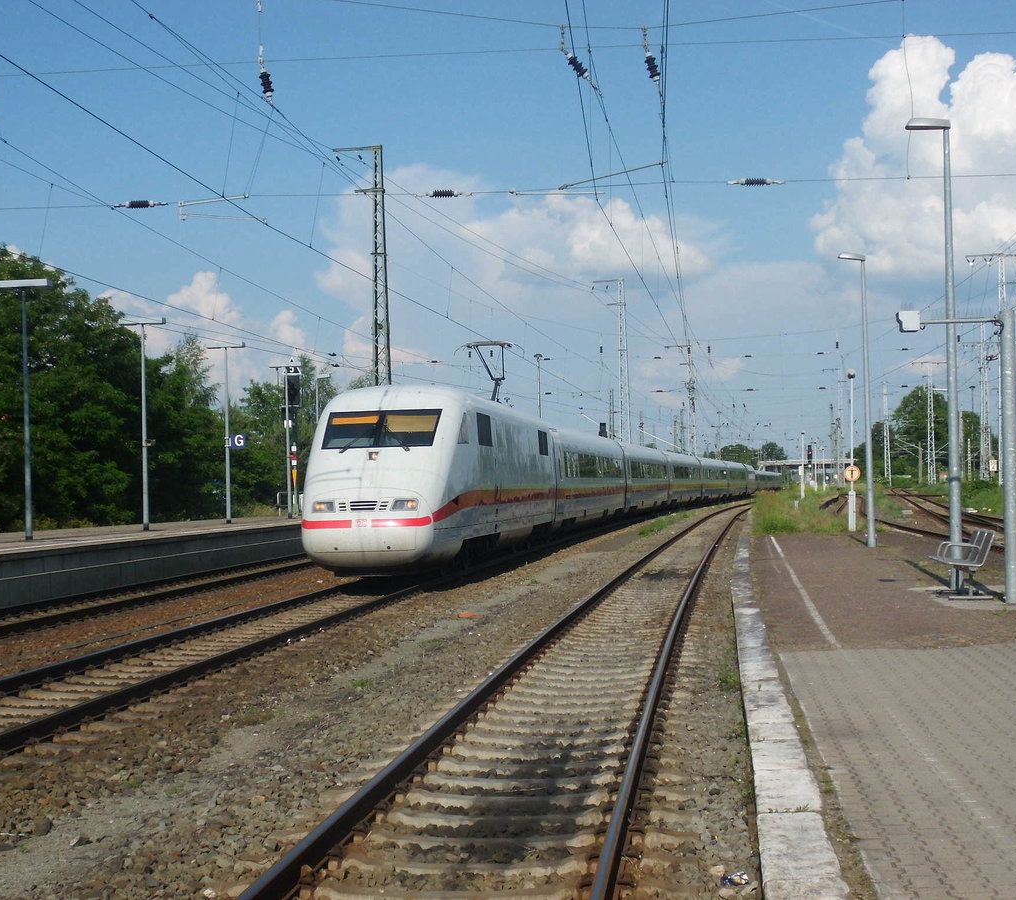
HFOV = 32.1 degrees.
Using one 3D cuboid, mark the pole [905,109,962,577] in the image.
[{"bbox_3d":[5.541,-1.253,22.958,0.590,6.110,0.270,-1,-1,7],"label":"pole"}]

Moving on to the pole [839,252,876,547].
[{"bbox_3d":[7.310,-1.052,36.956,0.590,6.150,0.270,-1,-1,7],"label":"pole"}]

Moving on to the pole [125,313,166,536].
[{"bbox_3d":[-10.490,-0.750,51.033,1.300,6.130,0.360,-1,-1,7],"label":"pole"}]

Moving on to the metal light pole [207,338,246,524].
[{"bbox_3d":[-9.524,-0.574,60.030,1.300,6.150,0.360,-1,-1,7],"label":"metal light pole"}]

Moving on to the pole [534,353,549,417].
[{"bbox_3d":[2.556,-1.384,138.061,0.660,12.200,0.660,-1,-1,0],"label":"pole"}]

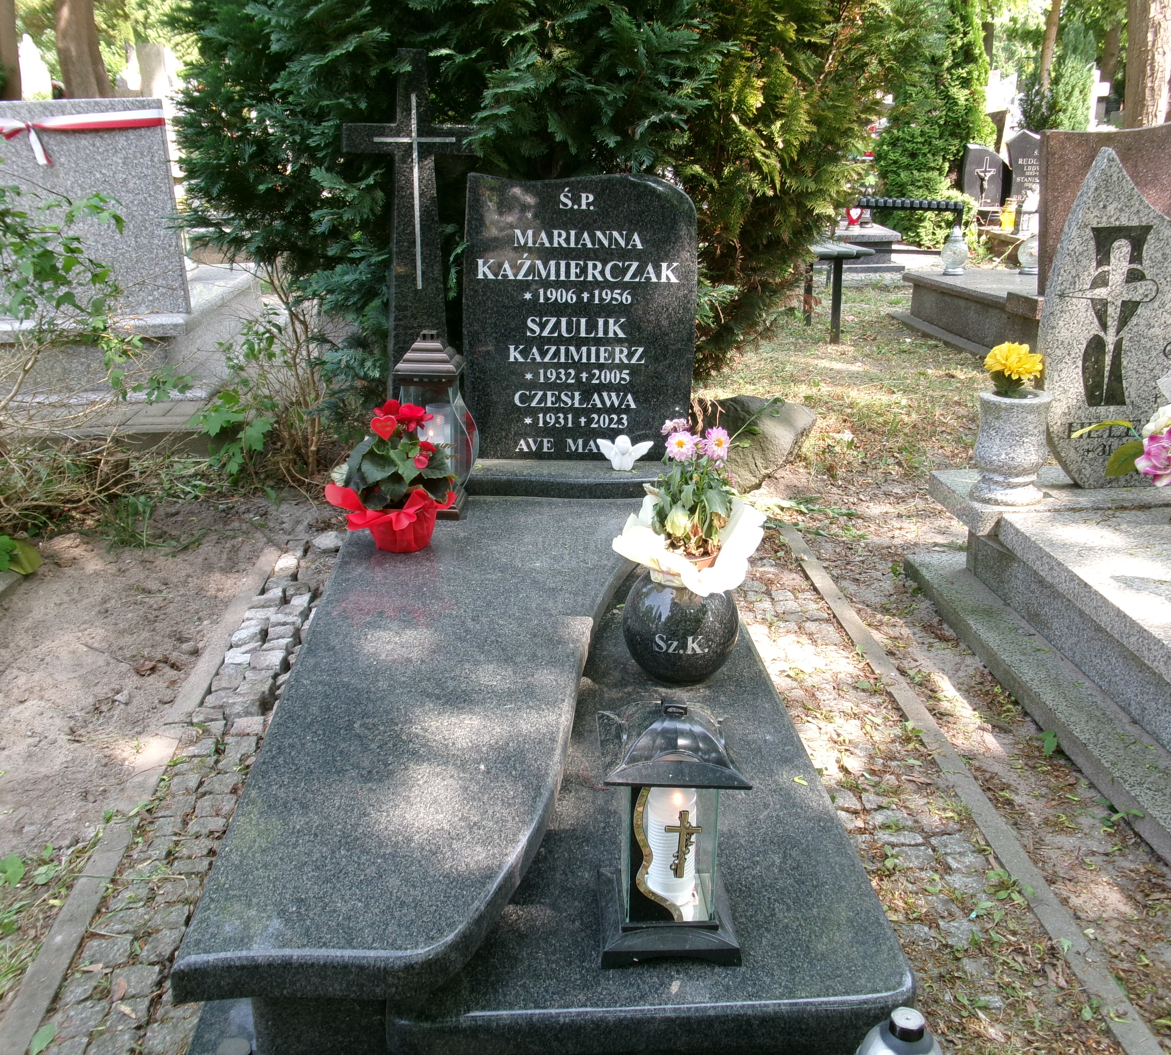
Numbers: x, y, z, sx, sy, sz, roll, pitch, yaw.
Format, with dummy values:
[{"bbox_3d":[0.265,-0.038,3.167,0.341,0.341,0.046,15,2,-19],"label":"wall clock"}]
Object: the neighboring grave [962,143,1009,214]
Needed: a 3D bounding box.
[{"bbox_3d":[3.737,-3.261,10.600,0.400,0.610,0.100,1,19,3],"label":"neighboring grave"}]

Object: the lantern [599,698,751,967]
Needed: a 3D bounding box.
[{"bbox_3d":[0.099,0.338,1.345,0.162,0.310,0.162,0,19,-1],"label":"lantern"}]

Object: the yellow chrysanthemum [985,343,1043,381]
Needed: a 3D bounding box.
[{"bbox_3d":[1.172,-0.450,3.107,0.167,0.098,0.159,0,20,-4],"label":"yellow chrysanthemum"}]

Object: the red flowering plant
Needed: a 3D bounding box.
[{"bbox_3d":[-0.414,-0.172,2.487,0.284,0.245,0.264,0,20,-4],"label":"red flowering plant"}]

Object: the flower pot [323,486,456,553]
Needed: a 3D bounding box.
[{"bbox_3d":[-0.428,-0.027,2.538,0.289,0.133,0.264,0,20,-4],"label":"flower pot"}]

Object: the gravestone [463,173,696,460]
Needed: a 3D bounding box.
[{"bbox_3d":[-0.015,-0.538,2.963,0.614,0.730,0.080,0,20,-4],"label":"gravestone"}]

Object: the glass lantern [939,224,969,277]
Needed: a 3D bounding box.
[{"bbox_3d":[2.232,-1.686,6.900,0.170,0.305,0.170,-1,19,-4],"label":"glass lantern"}]

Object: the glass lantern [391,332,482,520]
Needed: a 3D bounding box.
[{"bbox_3d":[-0.367,-0.252,2.737,0.200,0.440,0.160,1,19,3],"label":"glass lantern"}]

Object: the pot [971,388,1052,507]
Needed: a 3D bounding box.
[{"bbox_3d":[1.192,-0.231,3.193,0.220,0.281,0.220,0,20,-4],"label":"pot"}]

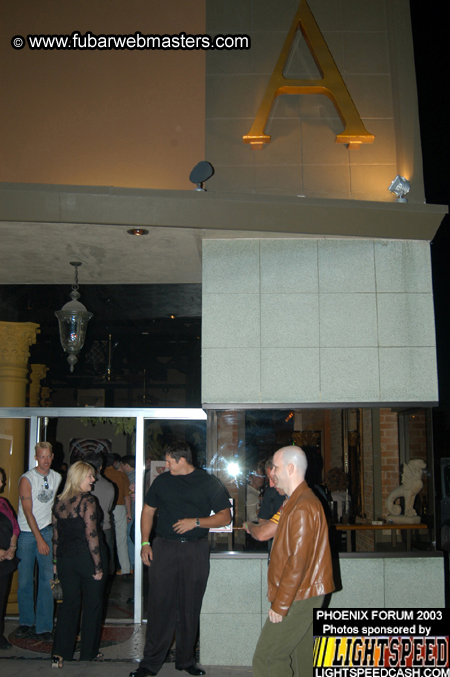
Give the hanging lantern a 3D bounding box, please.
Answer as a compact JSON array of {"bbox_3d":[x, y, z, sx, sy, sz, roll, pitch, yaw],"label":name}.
[{"bbox_3d":[-1.572,-0.227,7.016,0.380,1.120,0.380,0,-10,0],"label":"hanging lantern"}]

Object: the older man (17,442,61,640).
[{"bbox_3d":[-1.852,1.978,6.734,0.490,1.850,0.370,7,-12,-33],"label":"older man"}]

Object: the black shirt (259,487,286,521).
[{"bbox_3d":[0.445,1.465,5.323,0.500,0.660,0.300,7,-13,-34],"label":"black shirt"}]

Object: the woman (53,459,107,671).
[{"bbox_3d":[-1.255,1.894,5.834,0.480,1.670,0.380,-5,-11,25],"label":"woman"}]

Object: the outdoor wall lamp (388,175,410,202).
[{"bbox_3d":[1.648,-1.400,6.388,0.200,0.260,0.200,5,-11,-25],"label":"outdoor wall lamp"}]

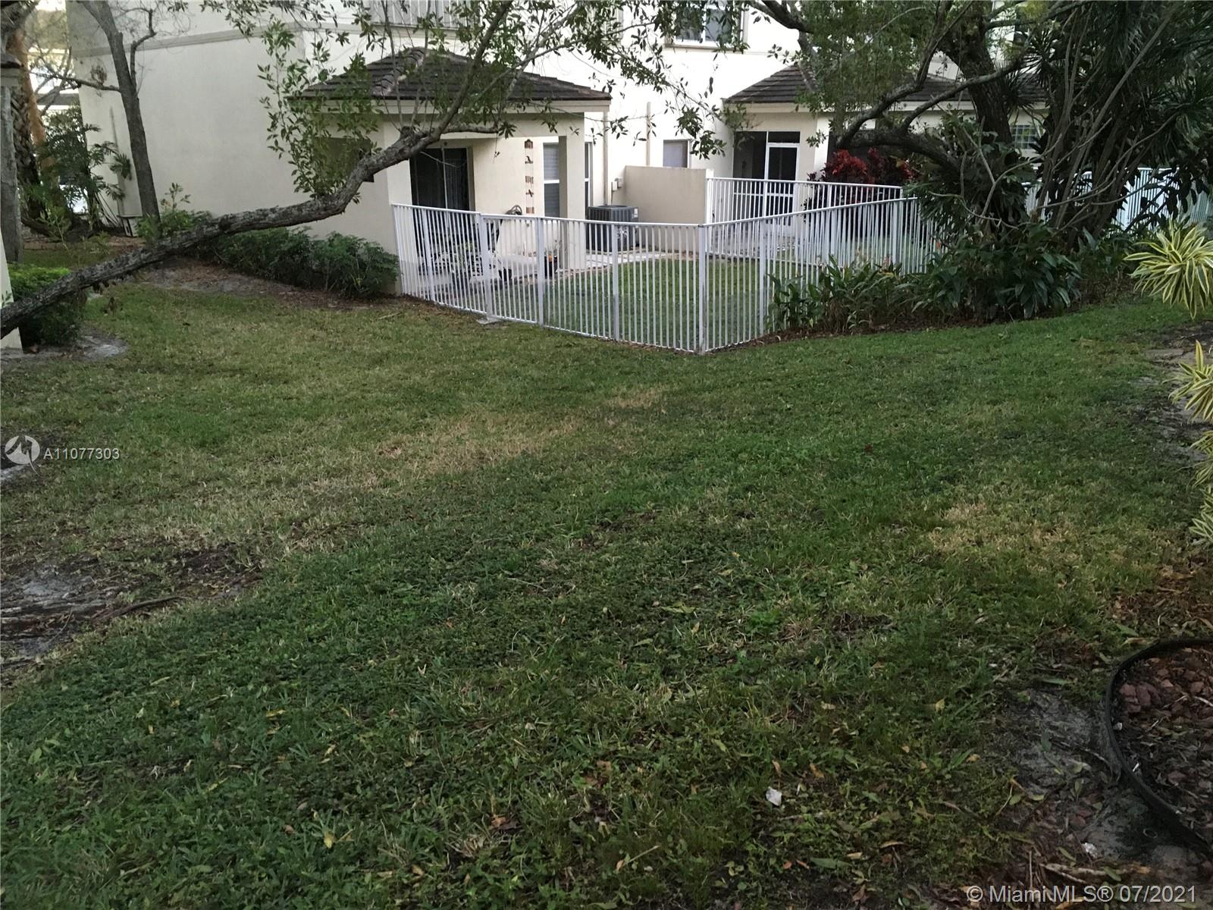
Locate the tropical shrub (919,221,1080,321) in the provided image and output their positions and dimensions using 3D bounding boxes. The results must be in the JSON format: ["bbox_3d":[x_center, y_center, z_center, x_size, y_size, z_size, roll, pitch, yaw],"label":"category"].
[{"bbox_3d":[5.439,-2.598,14.019,1.950,1.140,1.600,7,20,20],"label":"tropical shrub"}]

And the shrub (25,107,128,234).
[{"bbox_3d":[-12.672,-6.824,24.476,2.150,2.800,2.000,-10,21,-25],"label":"shrub"}]

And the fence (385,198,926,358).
[{"bbox_3d":[0.798,-3.094,15.424,5.150,1.540,6.300,-18,25,-41],"label":"fence"}]

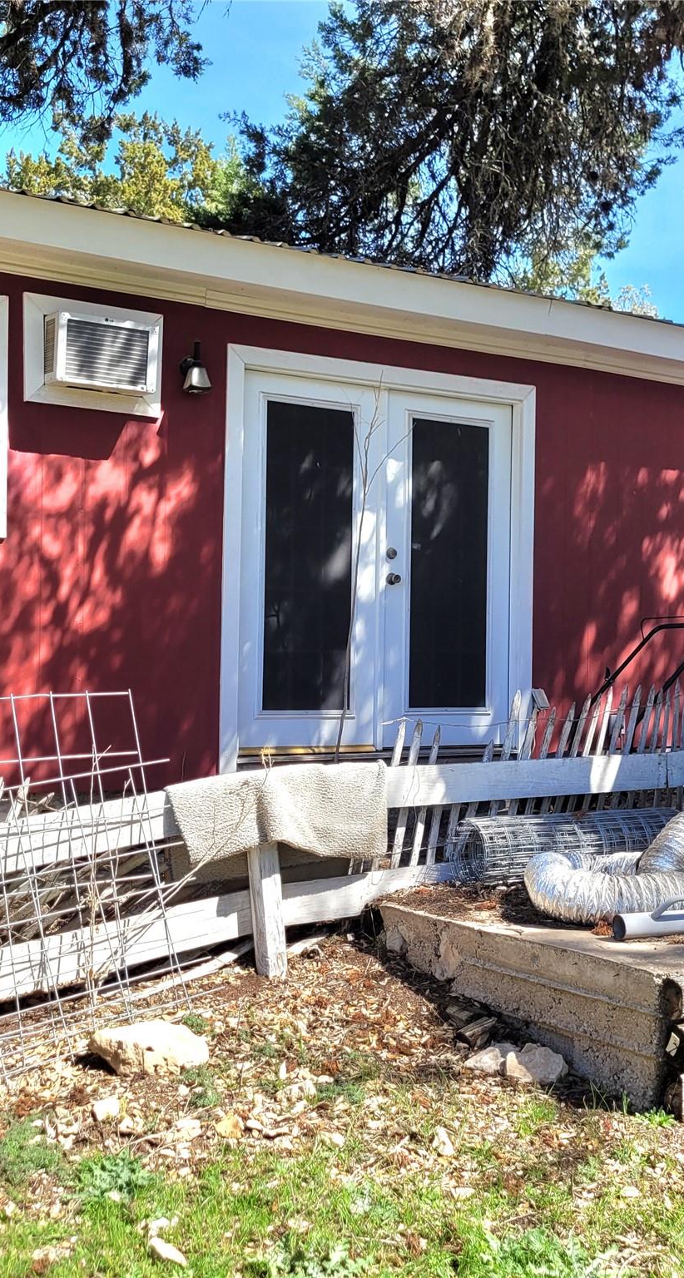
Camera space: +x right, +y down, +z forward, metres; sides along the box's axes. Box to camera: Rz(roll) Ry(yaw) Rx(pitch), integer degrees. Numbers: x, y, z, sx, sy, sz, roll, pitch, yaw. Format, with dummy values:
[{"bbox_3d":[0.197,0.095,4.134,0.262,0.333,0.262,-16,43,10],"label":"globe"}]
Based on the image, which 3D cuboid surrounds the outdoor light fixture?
[{"bbox_3d":[-0.736,-1.356,6.406,0.120,0.250,0.180,1,-1,-31],"label":"outdoor light fixture"}]

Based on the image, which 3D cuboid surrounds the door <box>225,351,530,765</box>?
[{"bbox_3d":[0.251,-0.414,7.144,2.042,2.186,0.140,1,-1,-31],"label":"door"}]

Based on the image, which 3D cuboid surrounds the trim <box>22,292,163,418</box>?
[{"bbox_3d":[-1.202,-1.371,6.231,0.697,0.518,0.060,1,-1,-31],"label":"trim"}]

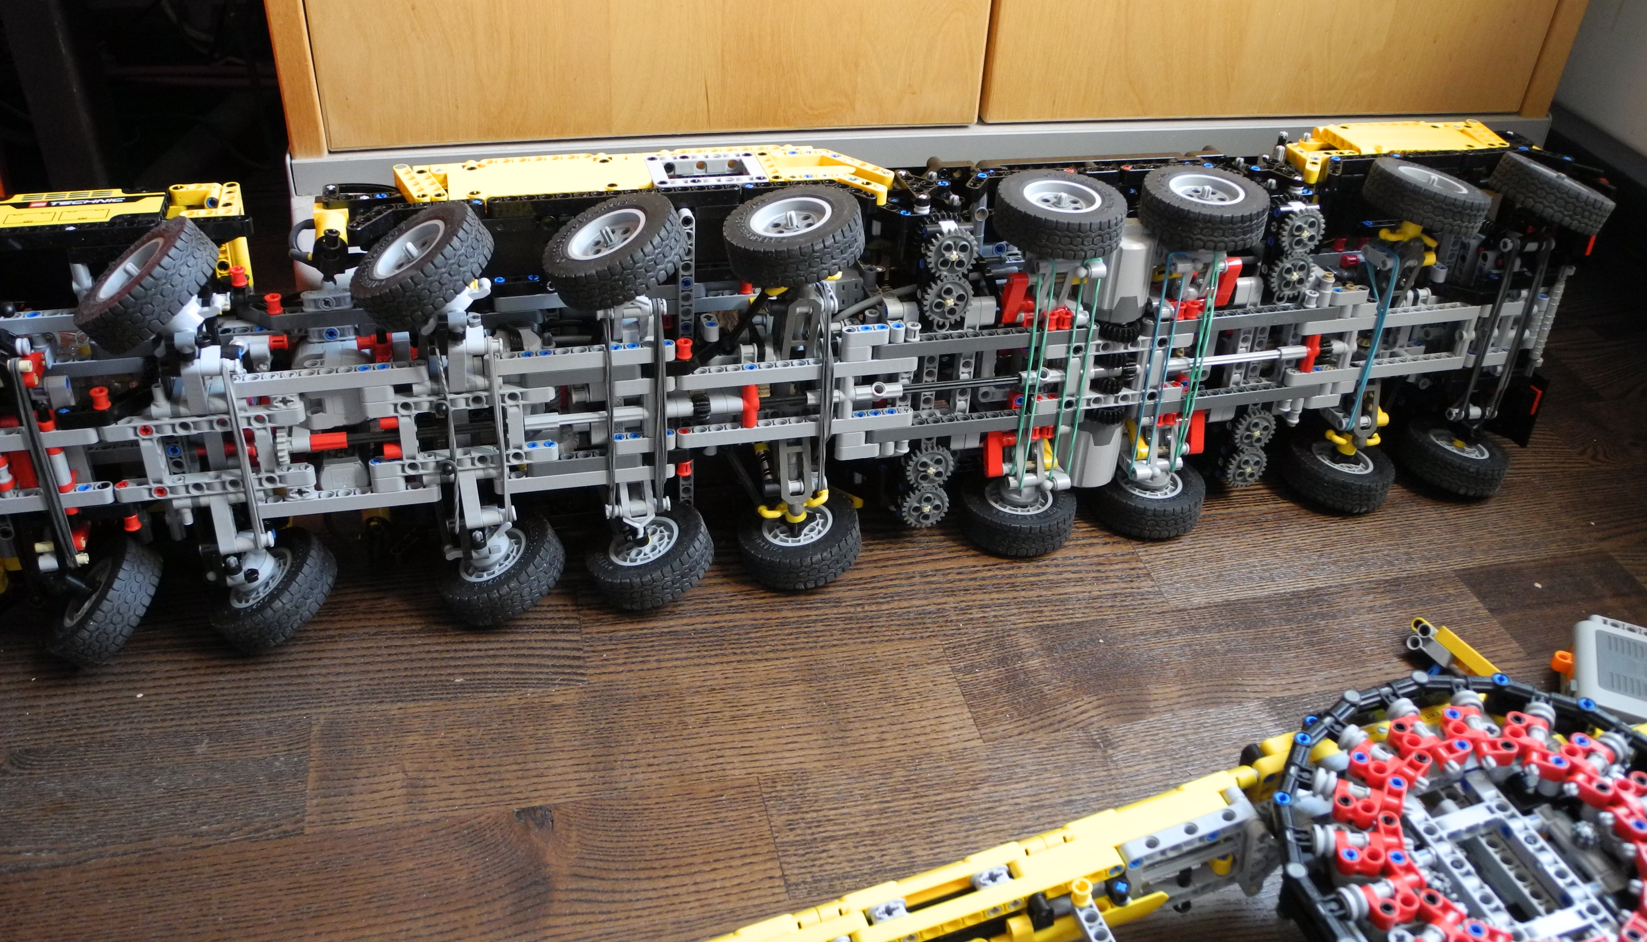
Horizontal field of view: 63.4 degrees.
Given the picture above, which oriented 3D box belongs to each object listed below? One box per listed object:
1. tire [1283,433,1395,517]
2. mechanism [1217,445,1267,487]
[{"bbox_3d":[0.296,0.000,0.767,0.061,0.020,0.061,-6,35,-14],"label":"tire"},{"bbox_3d":[0.238,-0.001,0.749,0.025,0.025,0.008,-6,34,-13],"label":"mechanism"}]

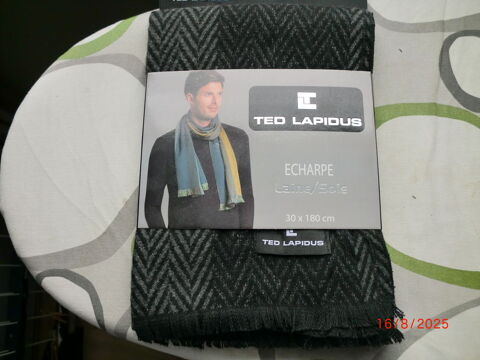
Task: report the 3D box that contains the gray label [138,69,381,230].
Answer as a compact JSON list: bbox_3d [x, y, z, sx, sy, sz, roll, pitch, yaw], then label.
[{"bbox_3d":[0.013,-0.020,0.333,0.157,0.012,0.111,0,75,0],"label":"gray label"}]

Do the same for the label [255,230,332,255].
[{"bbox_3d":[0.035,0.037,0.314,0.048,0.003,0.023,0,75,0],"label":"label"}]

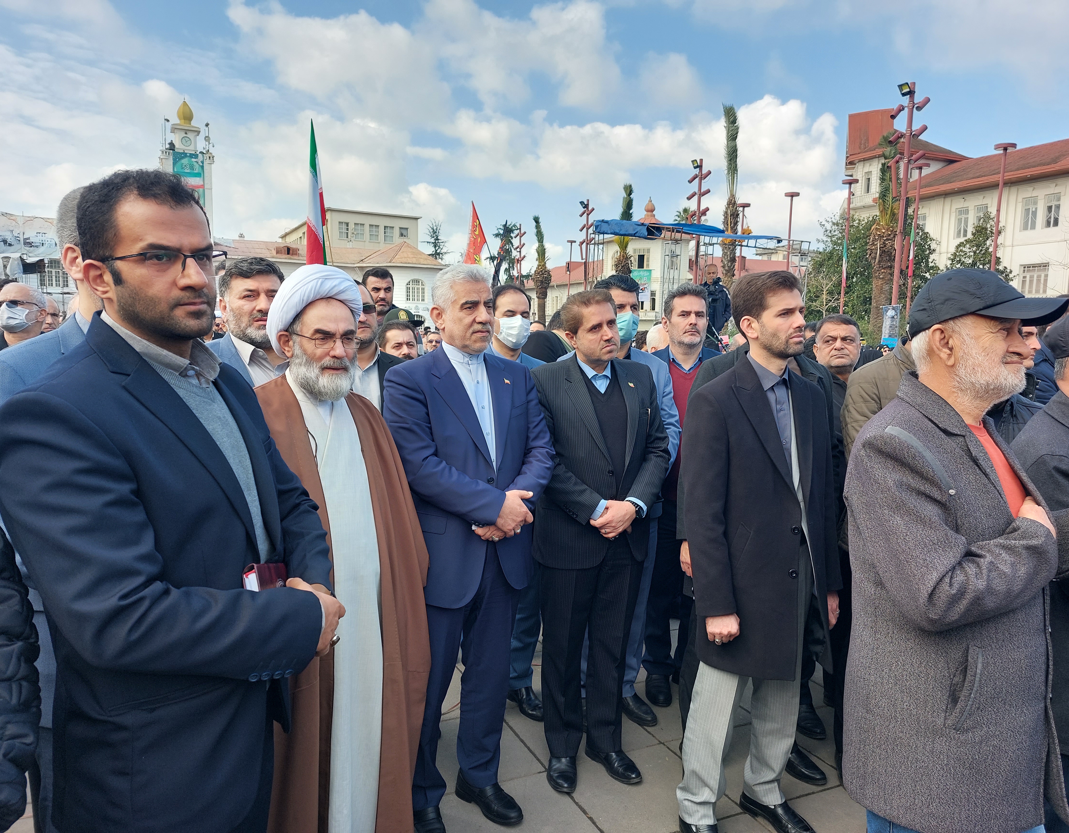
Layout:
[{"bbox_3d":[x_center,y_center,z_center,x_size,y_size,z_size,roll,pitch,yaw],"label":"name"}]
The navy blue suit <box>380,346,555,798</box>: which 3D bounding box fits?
[{"bbox_3d":[-0.201,0.533,2.401,0.550,1.480,0.340,-3,8,-34],"label":"navy blue suit"}]

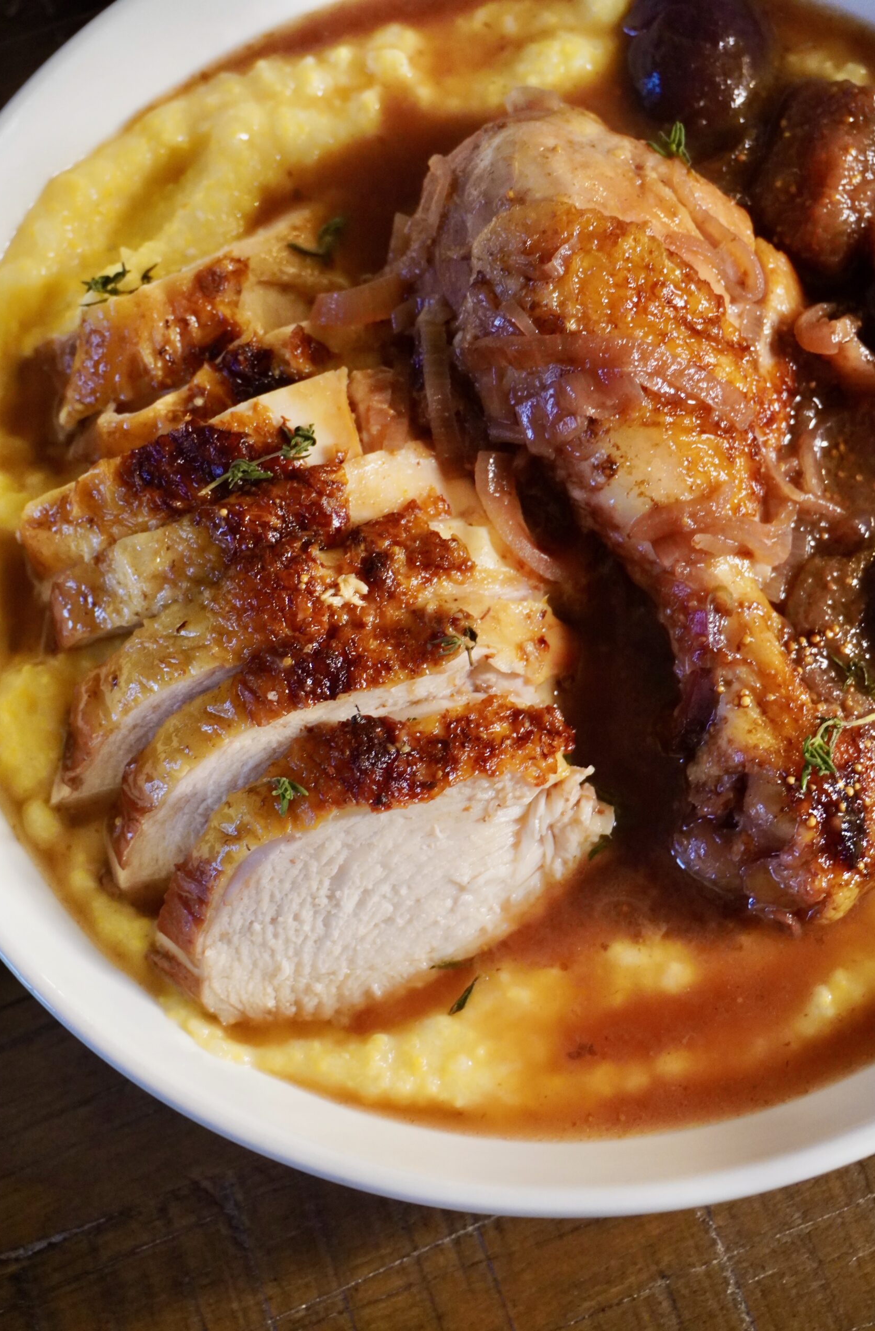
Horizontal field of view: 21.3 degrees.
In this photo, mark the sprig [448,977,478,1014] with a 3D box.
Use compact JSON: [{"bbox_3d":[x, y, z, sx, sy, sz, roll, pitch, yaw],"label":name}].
[{"bbox_3d":[0.004,0.050,0.352,0.002,0.002,0.007,34,69,14],"label":"sprig"}]

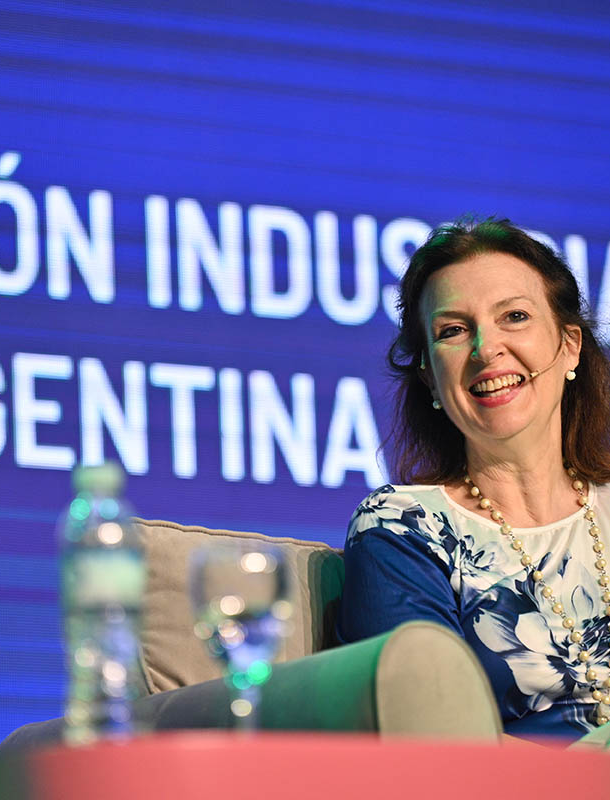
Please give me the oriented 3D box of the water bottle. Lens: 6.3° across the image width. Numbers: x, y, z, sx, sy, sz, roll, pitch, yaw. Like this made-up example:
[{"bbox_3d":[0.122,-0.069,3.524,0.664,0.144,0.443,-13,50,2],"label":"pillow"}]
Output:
[{"bbox_3d":[-0.153,0.157,4.150,0.060,0.214,0.060,-2,-9,0],"label":"water bottle"}]

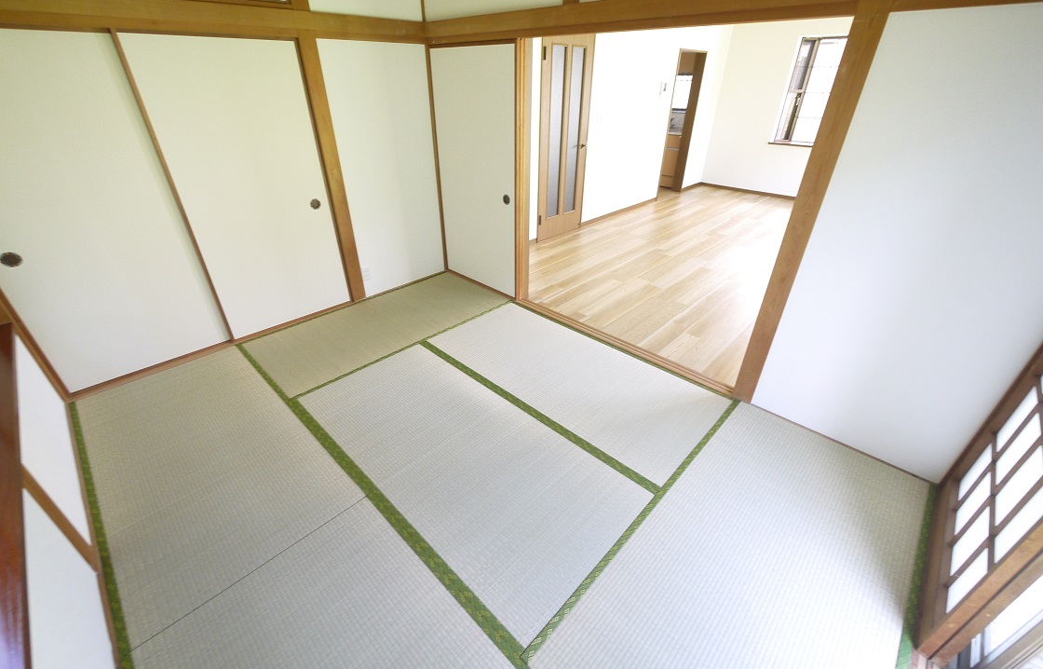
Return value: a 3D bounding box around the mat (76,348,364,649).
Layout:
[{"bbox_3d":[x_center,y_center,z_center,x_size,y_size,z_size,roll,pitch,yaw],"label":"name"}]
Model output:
[{"bbox_3d":[-1.593,0.558,2.120,1.741,0.045,0.864,26,40,36],"label":"mat"}]

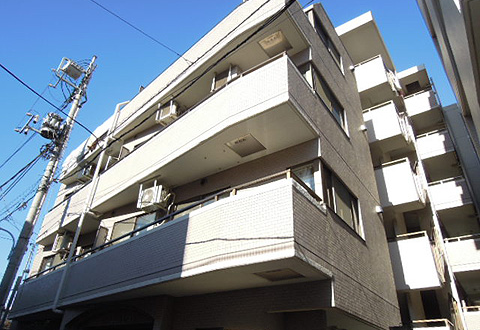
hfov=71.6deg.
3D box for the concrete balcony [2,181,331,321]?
[{"bbox_3d":[-3.546,3.018,8.727,12.728,1.144,1.355,-24,-42,37],"label":"concrete balcony"}]

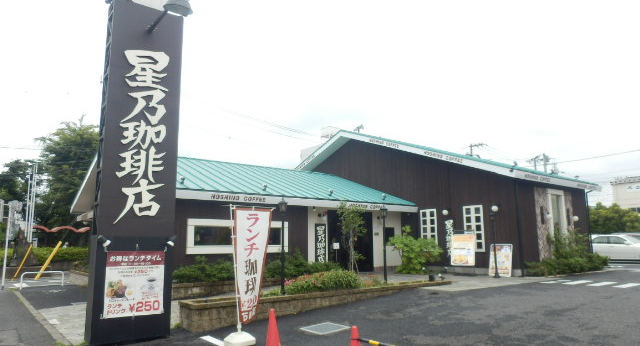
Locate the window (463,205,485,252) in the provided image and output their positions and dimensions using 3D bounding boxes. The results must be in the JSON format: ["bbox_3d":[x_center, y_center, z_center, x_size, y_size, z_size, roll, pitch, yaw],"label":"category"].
[{"bbox_3d":[6.087,2.208,17.523,0.120,1.810,0.870,7,-12,-36],"label":"window"}]

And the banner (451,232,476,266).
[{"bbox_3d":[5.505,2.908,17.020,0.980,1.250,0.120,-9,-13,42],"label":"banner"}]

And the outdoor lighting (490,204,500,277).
[{"bbox_3d":[5.631,2.245,14.332,0.200,2.160,0.200,7,-12,-37],"label":"outdoor lighting"}]

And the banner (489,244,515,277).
[{"bbox_3d":[5.868,2.835,14.401,0.760,1.030,0.200,-10,-13,44],"label":"banner"}]

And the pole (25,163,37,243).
[{"bbox_3d":[-17.439,2.399,26.530,0.400,5.790,0.350,7,-12,-37],"label":"pole"}]

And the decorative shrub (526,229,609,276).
[{"bbox_3d":[9.694,3.036,17.162,5.200,1.650,1.100,7,-12,-36],"label":"decorative shrub"}]

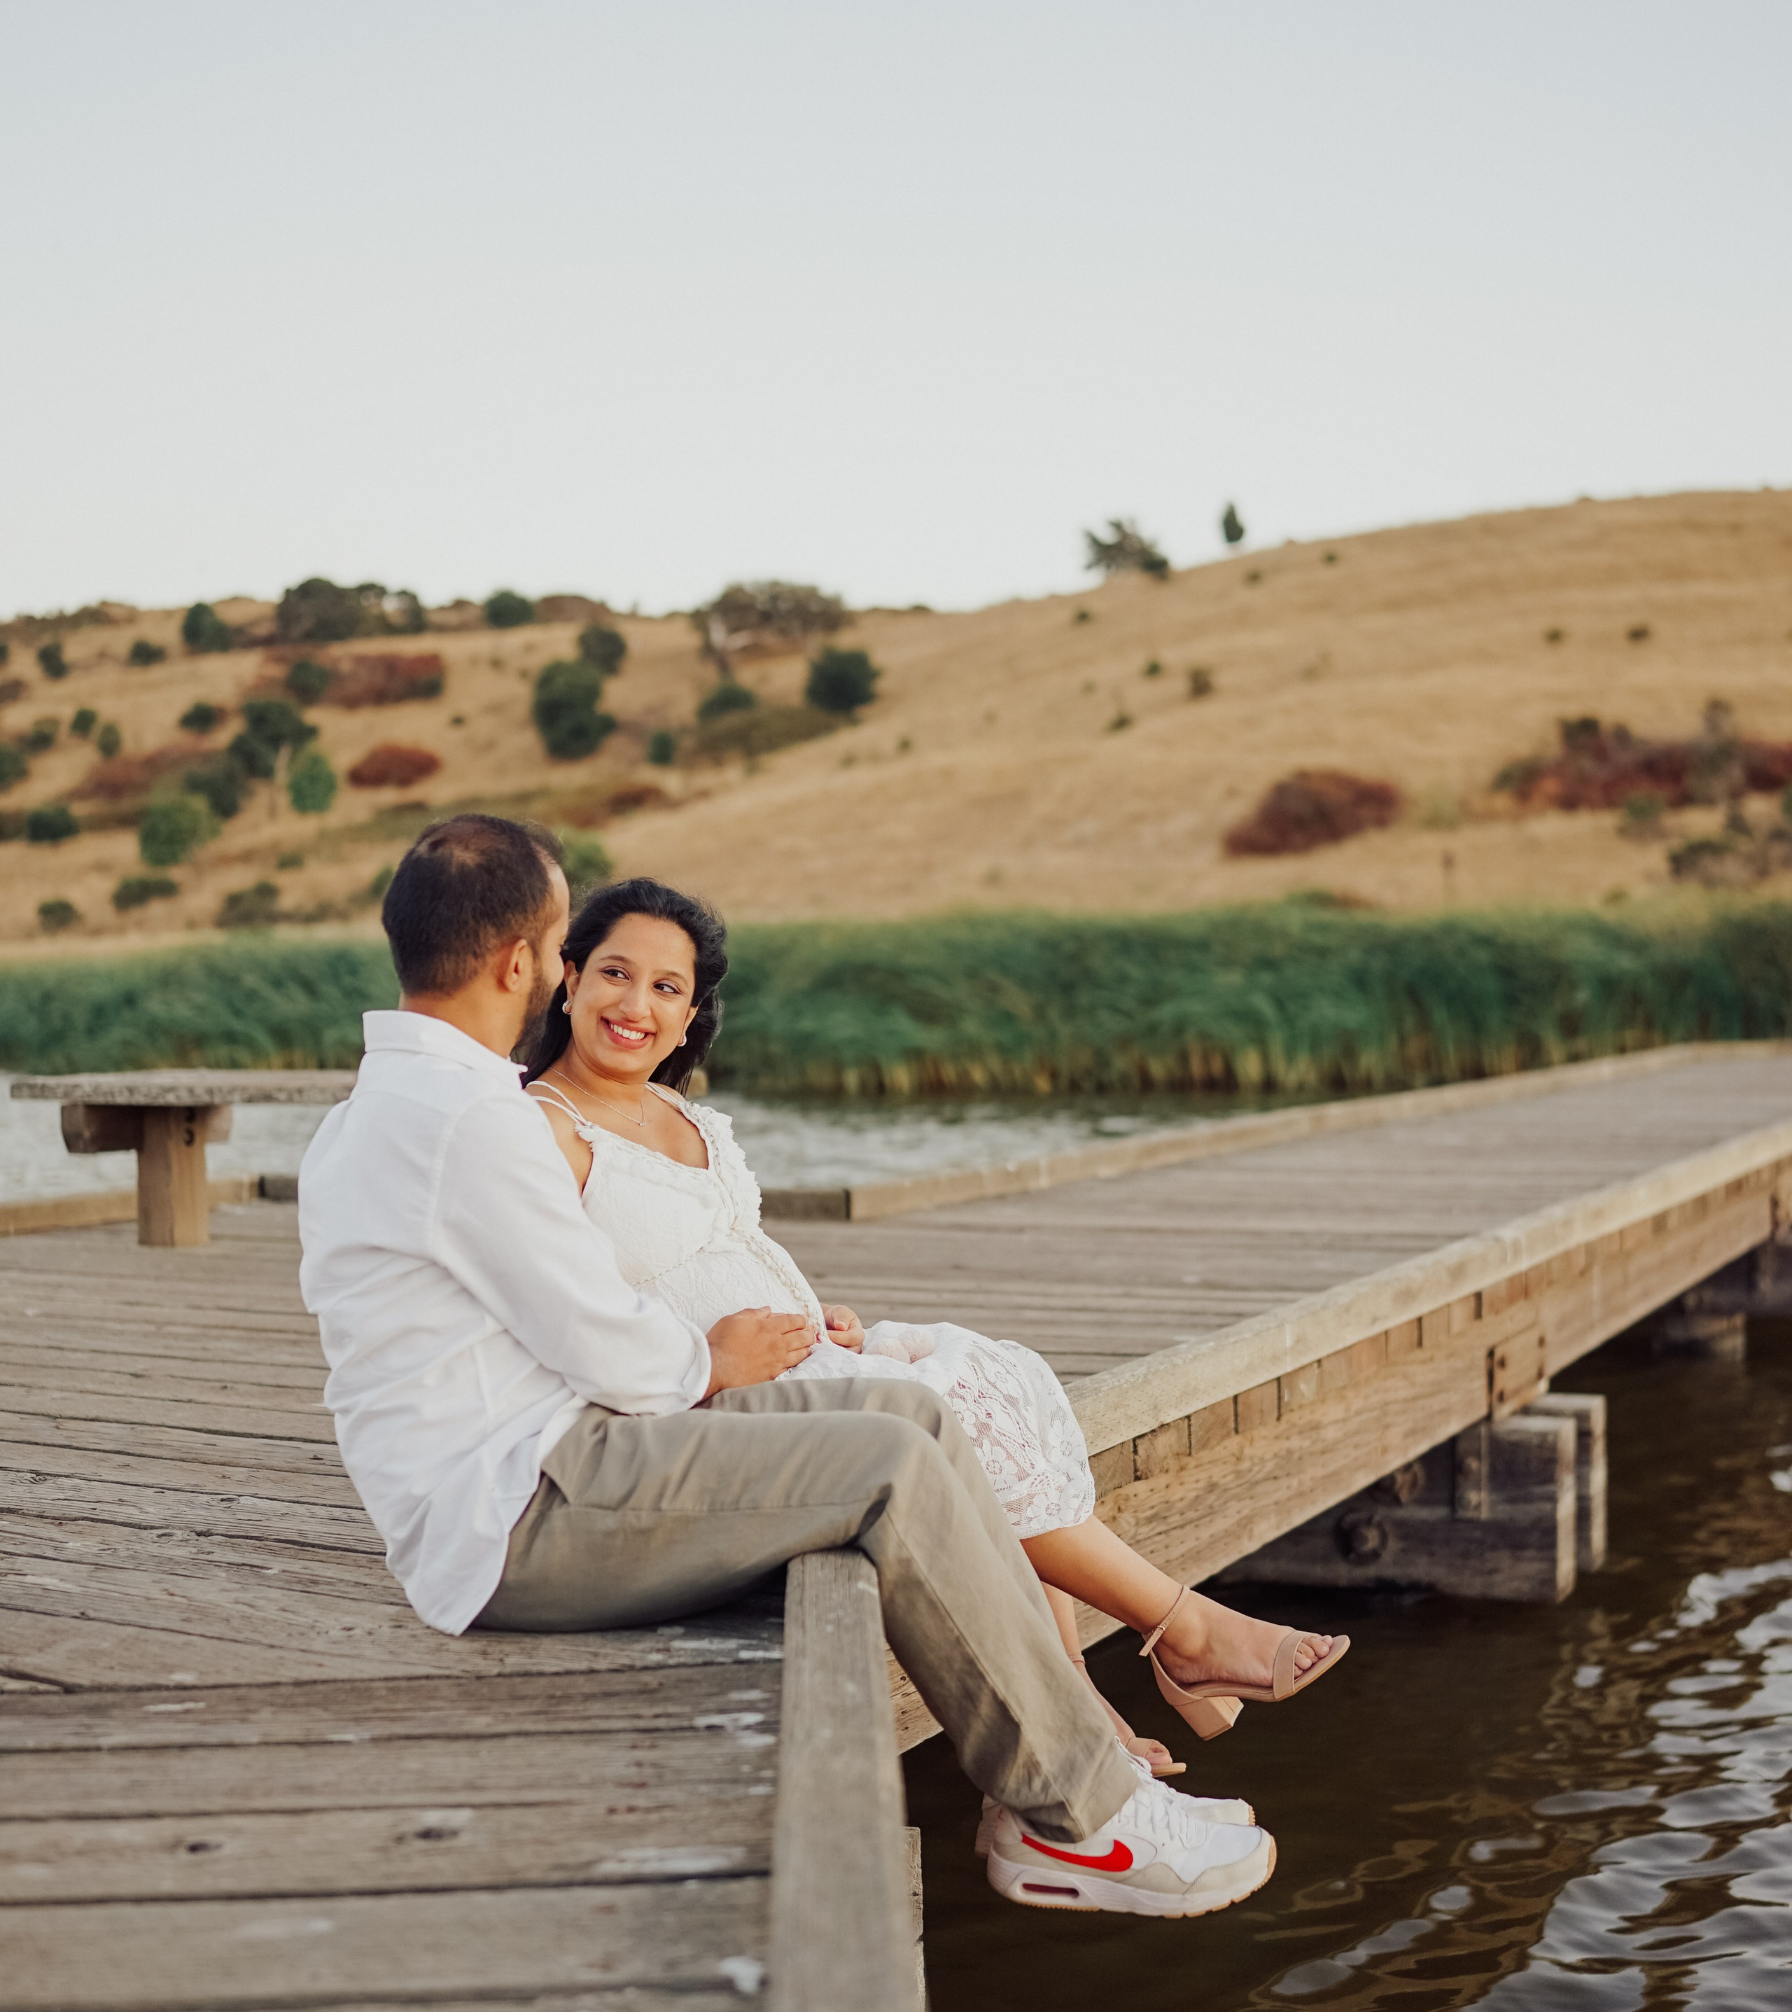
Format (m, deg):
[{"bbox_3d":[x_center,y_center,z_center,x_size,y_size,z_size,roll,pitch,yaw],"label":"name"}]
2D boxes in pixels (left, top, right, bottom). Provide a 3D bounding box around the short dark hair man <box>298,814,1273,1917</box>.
[{"bbox_3d":[-0.115,0.365,2.800,0.980,1.130,0.600,-1,1,-14],"label":"short dark hair man"}]

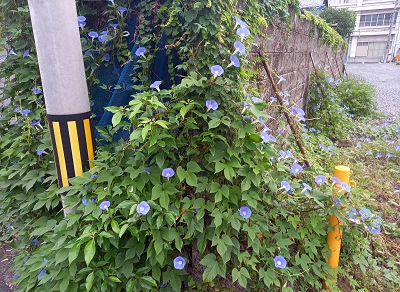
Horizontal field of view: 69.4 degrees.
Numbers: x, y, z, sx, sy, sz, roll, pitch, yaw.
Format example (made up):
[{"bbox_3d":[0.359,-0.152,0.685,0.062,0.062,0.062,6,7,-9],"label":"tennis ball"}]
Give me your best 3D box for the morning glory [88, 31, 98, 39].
[{"bbox_3d":[-0.774,-0.803,2.100,0.070,0.050,0.070,-14,57,-33],"label":"morning glory"}]

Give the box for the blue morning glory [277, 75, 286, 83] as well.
[{"bbox_3d":[0.677,-0.561,2.400,0.062,0.050,0.062,47,36,12],"label":"blue morning glory"}]

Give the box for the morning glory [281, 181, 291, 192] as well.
[{"bbox_3d":[0.533,0.252,1.800,0.070,0.070,0.045,-20,-18,-44],"label":"morning glory"}]

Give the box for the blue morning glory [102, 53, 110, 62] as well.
[{"bbox_3d":[-0.696,-0.659,2.150,0.045,0.070,0.070,-8,12,32],"label":"blue morning glory"}]

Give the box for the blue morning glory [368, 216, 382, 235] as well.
[{"bbox_3d":[1.002,0.454,1.650,0.074,0.045,0.074,12,53,40],"label":"blue morning glory"}]

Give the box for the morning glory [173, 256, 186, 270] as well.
[{"bbox_3d":[-0.115,0.659,1.620,0.070,0.070,0.040,-4,-25,-6],"label":"morning glory"}]

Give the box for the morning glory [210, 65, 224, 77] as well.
[{"bbox_3d":[0.110,-0.471,1.810,0.082,0.078,0.050,-3,-23,-8],"label":"morning glory"}]

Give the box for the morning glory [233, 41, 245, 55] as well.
[{"bbox_3d":[0.211,-0.539,1.580,0.075,0.075,0.050,-17,-4,-39],"label":"morning glory"}]

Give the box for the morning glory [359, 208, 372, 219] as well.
[{"bbox_3d":[0.950,0.388,1.659,0.074,0.050,0.070,2,38,8],"label":"morning glory"}]

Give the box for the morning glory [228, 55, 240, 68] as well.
[{"bbox_3d":[0.216,-0.528,1.810,0.050,0.077,0.081,-31,-7,41],"label":"morning glory"}]

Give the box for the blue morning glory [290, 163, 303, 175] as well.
[{"bbox_3d":[0.604,0.141,1.810,0.073,0.050,0.070,8,60,26],"label":"blue morning glory"}]

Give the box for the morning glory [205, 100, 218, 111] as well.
[{"bbox_3d":[0.070,-0.245,1.750,0.070,0.070,0.045,-12,-18,-28],"label":"morning glory"}]

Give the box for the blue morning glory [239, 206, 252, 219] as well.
[{"bbox_3d":[0.255,0.373,1.620,0.070,0.070,0.040,-6,-21,-12],"label":"blue morning glory"}]

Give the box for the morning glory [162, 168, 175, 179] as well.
[{"bbox_3d":[-0.192,0.168,1.760,0.074,0.050,0.071,-4,44,-10],"label":"morning glory"}]

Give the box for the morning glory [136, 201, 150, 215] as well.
[{"bbox_3d":[-0.299,0.326,1.530,0.071,0.071,0.040,-14,-17,-32],"label":"morning glory"}]

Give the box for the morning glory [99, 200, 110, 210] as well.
[{"bbox_3d":[-0.598,0.373,1.809,0.067,0.050,0.064,1,42,5],"label":"morning glory"}]

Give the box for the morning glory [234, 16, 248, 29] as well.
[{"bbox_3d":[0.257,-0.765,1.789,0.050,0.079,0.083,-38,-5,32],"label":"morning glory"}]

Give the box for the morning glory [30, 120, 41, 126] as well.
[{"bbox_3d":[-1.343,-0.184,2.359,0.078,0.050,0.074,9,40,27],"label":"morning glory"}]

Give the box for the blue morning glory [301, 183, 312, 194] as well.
[{"bbox_3d":[0.634,0.253,1.720,0.066,0.050,0.066,29,19,-2],"label":"blue morning glory"}]

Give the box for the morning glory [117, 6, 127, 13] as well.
[{"bbox_3d":[-0.584,-1.016,2.150,0.070,0.045,0.065,-9,55,-22],"label":"morning glory"}]

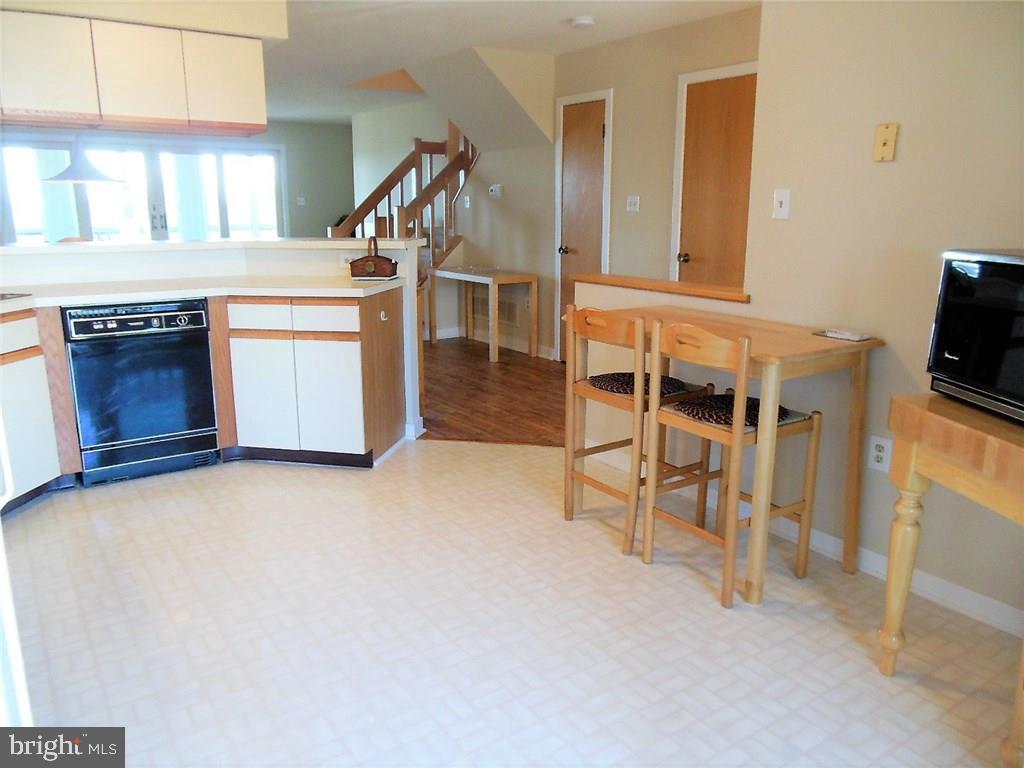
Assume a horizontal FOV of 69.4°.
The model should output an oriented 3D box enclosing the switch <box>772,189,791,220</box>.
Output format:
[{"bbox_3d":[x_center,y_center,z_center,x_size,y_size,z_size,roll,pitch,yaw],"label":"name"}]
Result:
[{"bbox_3d":[0.987,-0.658,2.712,0.012,0.116,0.072,-9,16,-34],"label":"switch"}]

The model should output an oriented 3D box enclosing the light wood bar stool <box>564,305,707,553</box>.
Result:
[{"bbox_3d":[0.500,0.134,2.939,0.440,0.894,0.400,-9,16,-34],"label":"light wood bar stool"}]

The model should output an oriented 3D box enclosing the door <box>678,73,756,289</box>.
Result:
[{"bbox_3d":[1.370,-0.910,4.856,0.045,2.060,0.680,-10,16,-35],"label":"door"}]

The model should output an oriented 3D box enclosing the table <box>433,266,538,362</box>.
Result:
[{"bbox_3d":[-0.289,-0.666,6.825,0.470,0.710,1.160,-9,16,-35],"label":"table"}]

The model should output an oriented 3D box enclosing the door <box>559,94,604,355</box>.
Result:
[{"bbox_3d":[0.554,-1.155,5.929,0.045,2.060,0.490,-10,16,-35],"label":"door"}]

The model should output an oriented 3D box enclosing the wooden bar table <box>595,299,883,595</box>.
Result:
[{"bbox_3d":[0.718,0.189,2.884,0.570,0.810,1.090,-9,15,-32],"label":"wooden bar table"}]

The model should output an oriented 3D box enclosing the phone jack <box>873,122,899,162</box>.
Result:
[{"bbox_3d":[1.184,-0.766,2.346,0.010,0.116,0.072,-9,16,-34],"label":"phone jack"}]

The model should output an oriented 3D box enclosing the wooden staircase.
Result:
[{"bbox_3d":[-1.085,-1.540,7.489,1.300,2.120,1.100,-9,16,-34],"label":"wooden staircase"}]

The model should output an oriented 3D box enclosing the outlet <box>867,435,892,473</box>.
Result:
[{"bbox_3d":[1.244,0.238,2.496,0.010,0.116,0.072,-9,16,-34],"label":"outlet"}]

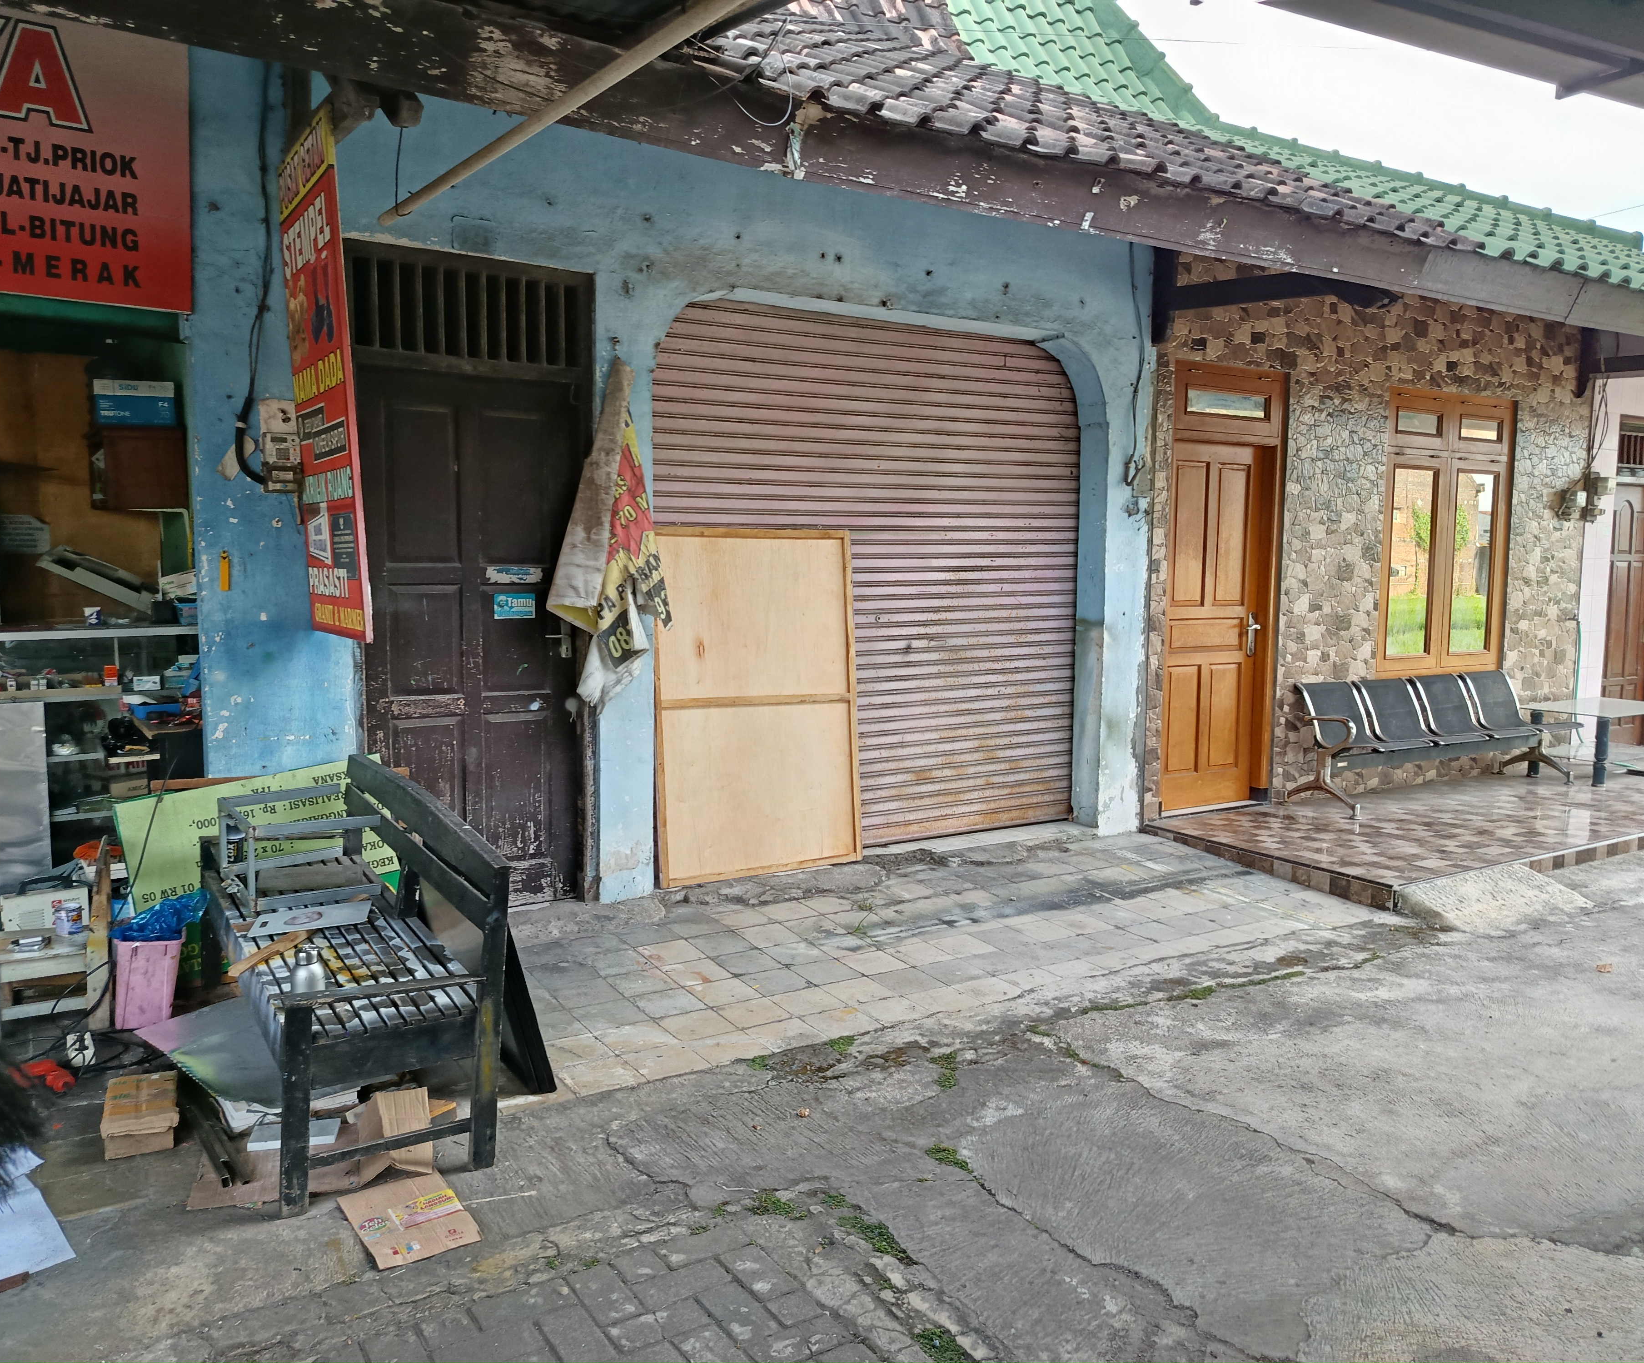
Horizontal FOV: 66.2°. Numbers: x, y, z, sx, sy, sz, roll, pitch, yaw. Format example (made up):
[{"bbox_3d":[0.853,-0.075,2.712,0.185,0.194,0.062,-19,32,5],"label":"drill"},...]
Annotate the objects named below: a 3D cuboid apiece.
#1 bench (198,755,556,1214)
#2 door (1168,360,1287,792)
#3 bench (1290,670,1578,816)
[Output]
[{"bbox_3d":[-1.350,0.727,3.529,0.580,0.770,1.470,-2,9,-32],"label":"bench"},{"bbox_3d":[2.270,-0.523,7.258,0.950,2.510,0.130,-2,6,-32],"label":"door"},{"bbox_3d":[3.909,0.340,7.829,2.420,0.760,0.650,-2,6,-32],"label":"bench"}]

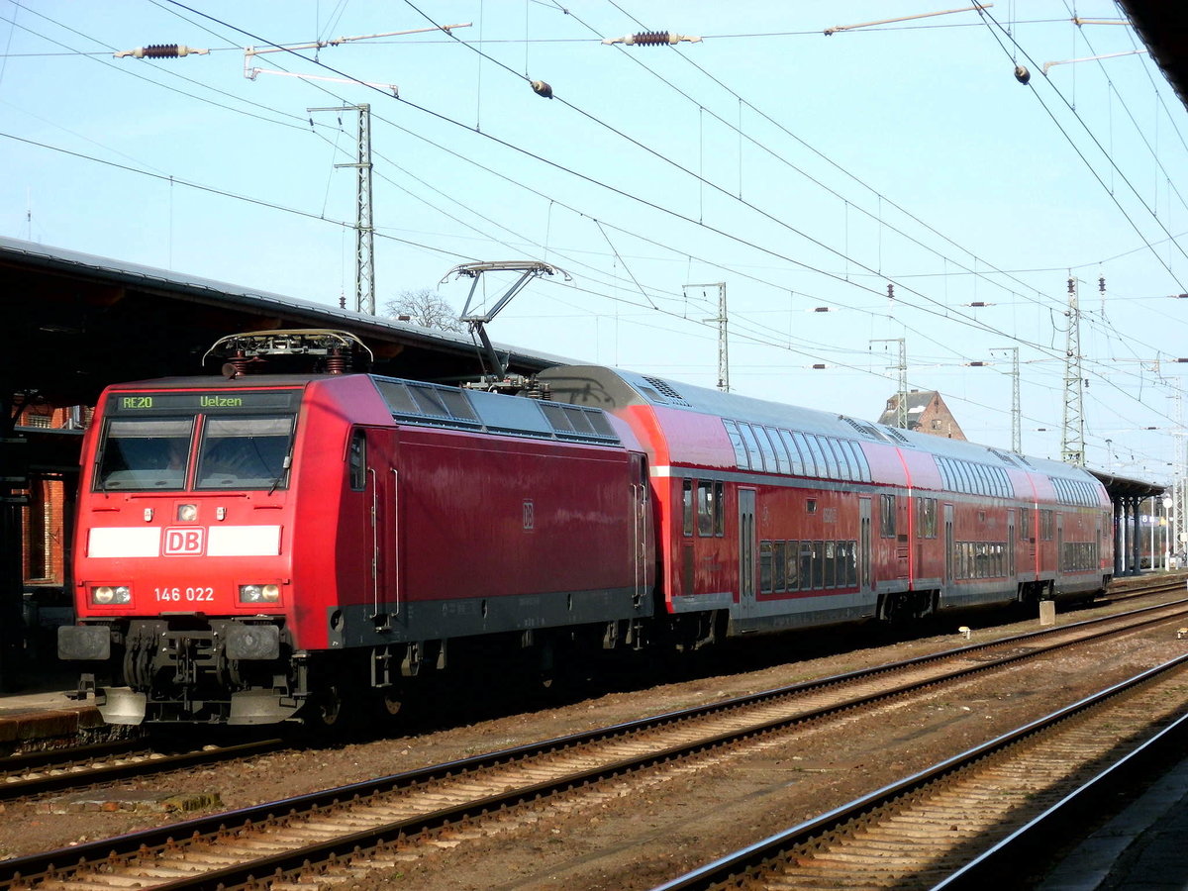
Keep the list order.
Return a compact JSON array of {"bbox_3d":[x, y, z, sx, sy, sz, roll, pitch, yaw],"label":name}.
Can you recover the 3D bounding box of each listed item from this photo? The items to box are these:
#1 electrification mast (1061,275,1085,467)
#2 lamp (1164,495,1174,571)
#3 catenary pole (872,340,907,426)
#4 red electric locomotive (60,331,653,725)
[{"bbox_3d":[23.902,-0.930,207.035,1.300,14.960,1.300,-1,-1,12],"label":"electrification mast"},{"bbox_3d":[30.965,4.819,223.962,0.500,3.980,0.500,-1,-1,12],"label":"lamp"},{"bbox_3d":[15.143,0.814,211.849,1.820,12.590,0.500,-1,-1,12],"label":"catenary pole"},{"bbox_3d":[-2.282,1.023,50.280,2.980,4.380,18.900,-1,-1,12],"label":"red electric locomotive"}]

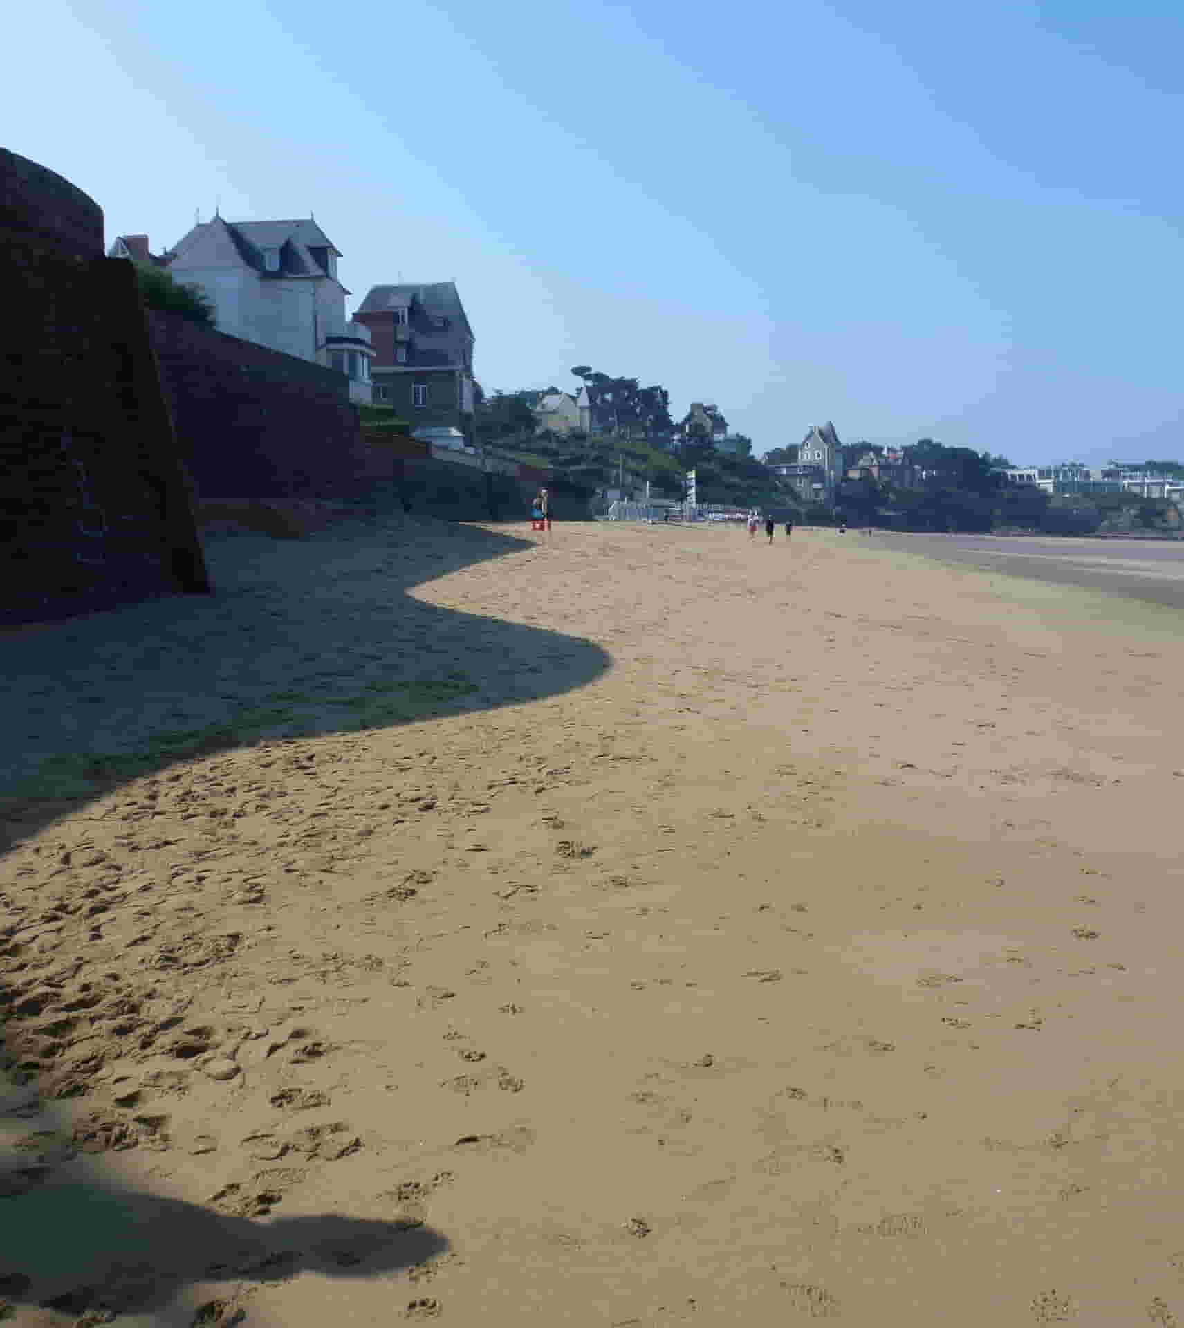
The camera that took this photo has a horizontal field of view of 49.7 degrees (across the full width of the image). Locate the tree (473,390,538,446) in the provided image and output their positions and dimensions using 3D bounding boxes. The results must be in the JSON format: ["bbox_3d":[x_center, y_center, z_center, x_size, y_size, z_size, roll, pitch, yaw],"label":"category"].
[{"bbox_3d":[-10.167,-28.418,148.000,7.800,6.600,7.300,0,6,0],"label":"tree"}]

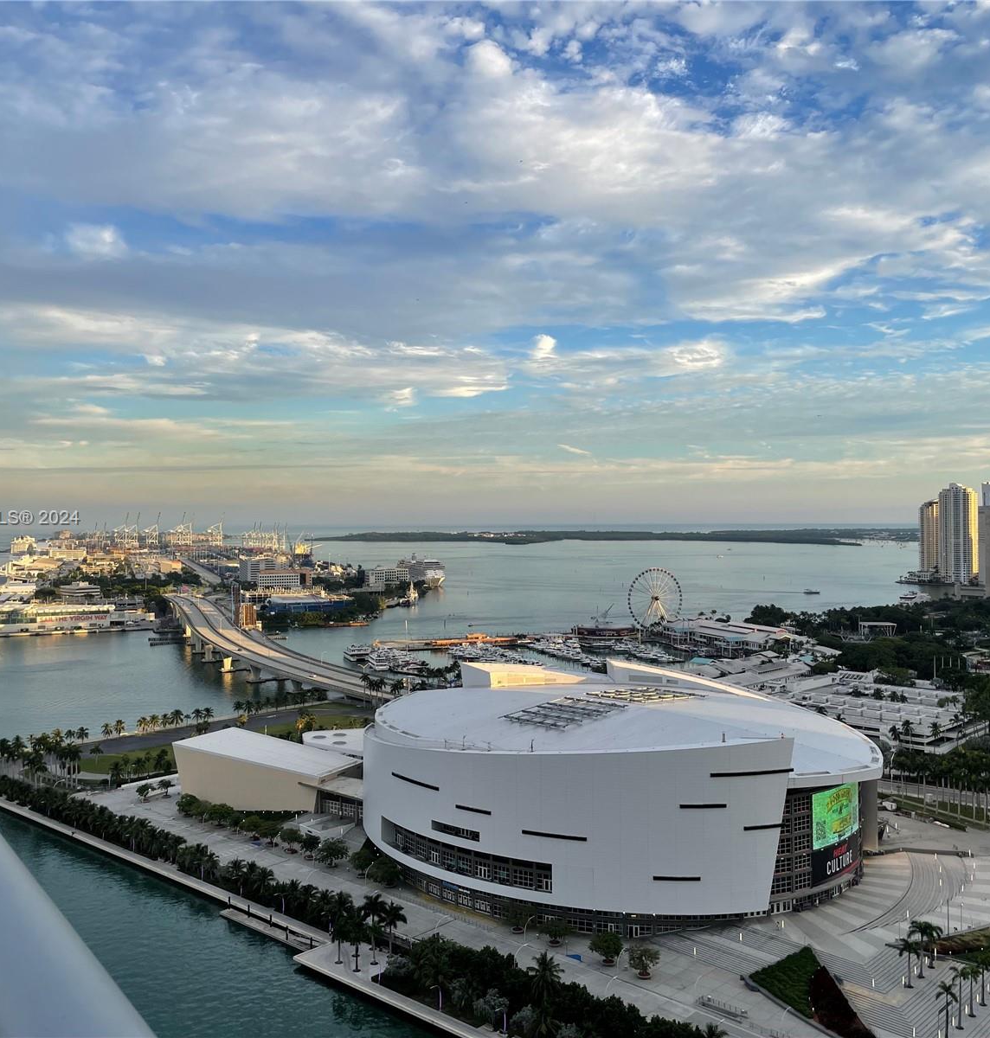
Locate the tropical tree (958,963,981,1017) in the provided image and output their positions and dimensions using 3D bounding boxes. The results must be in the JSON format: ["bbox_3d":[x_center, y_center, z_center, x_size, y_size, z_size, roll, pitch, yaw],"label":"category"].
[{"bbox_3d":[87.960,87.050,191.980,4.300,9.600,4.300,0,0,25],"label":"tropical tree"}]

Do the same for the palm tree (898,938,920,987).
[{"bbox_3d":[80.020,85.630,200.700,4.400,9.500,4.400,0,0,25],"label":"palm tree"}]

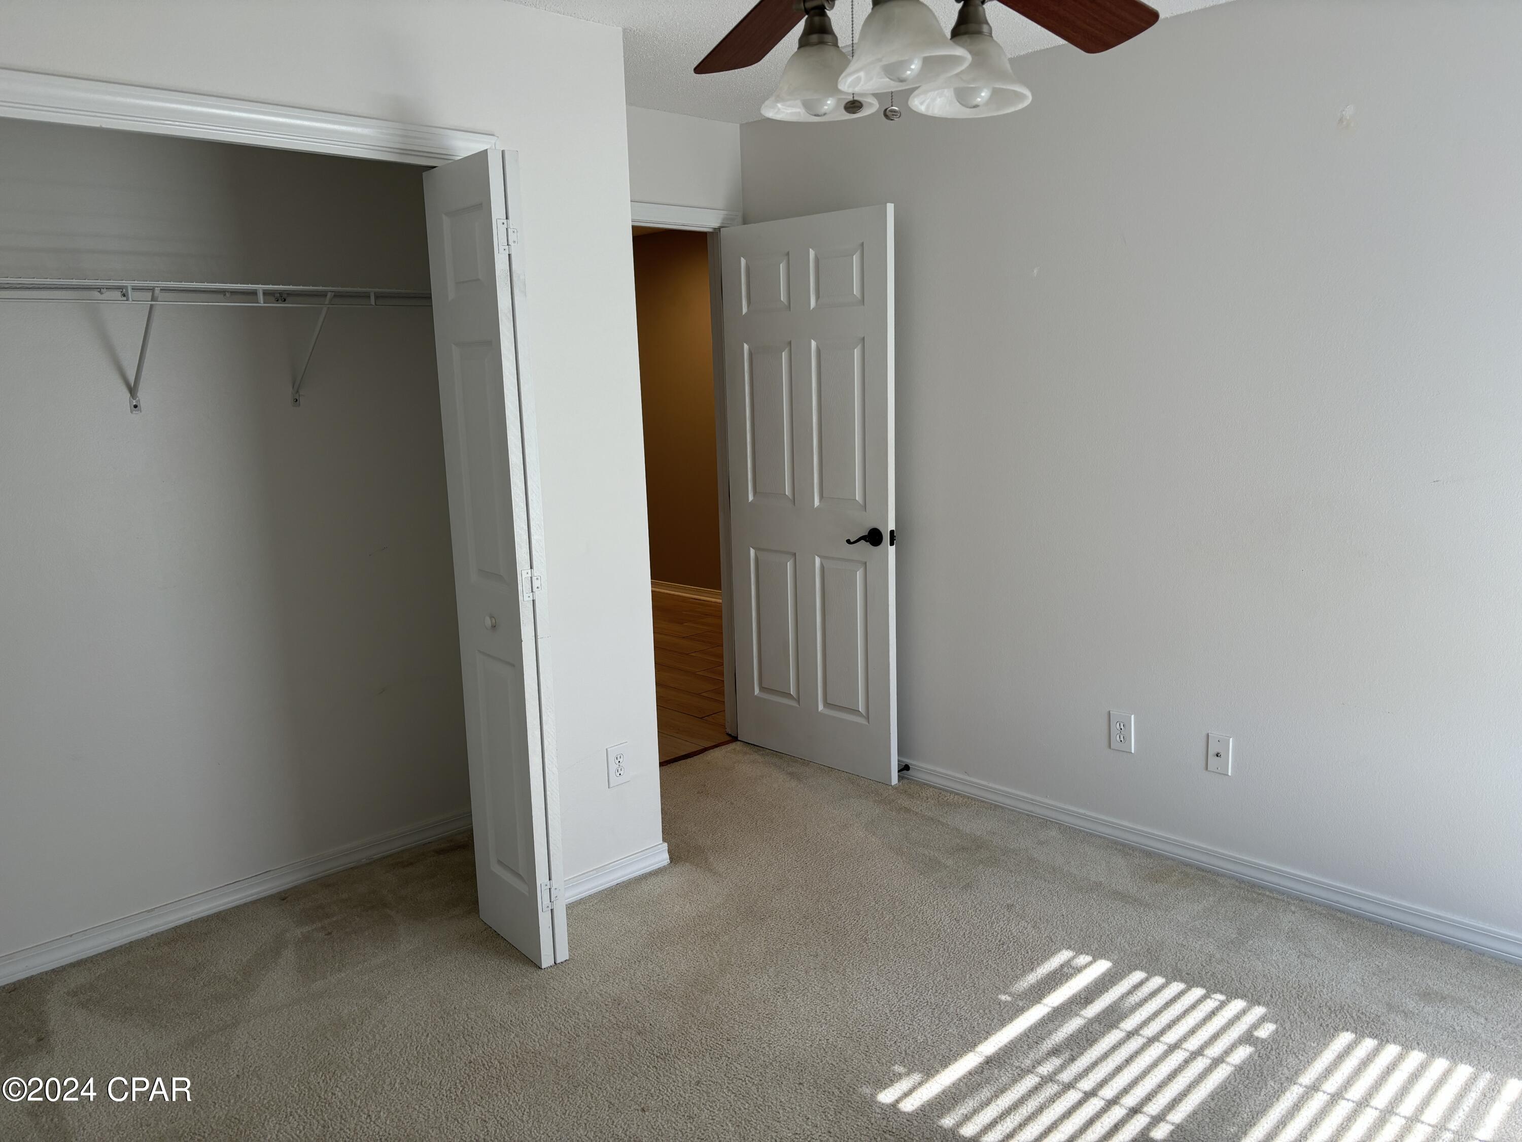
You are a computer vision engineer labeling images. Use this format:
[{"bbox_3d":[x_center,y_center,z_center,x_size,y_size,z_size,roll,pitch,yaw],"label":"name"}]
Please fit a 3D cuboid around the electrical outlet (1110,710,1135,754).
[{"bbox_3d":[1.129,0.505,3.578,0.008,0.124,0.080,-11,14,-43],"label":"electrical outlet"}]

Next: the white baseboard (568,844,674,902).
[{"bbox_3d":[-0.442,0.906,3.432,0.424,0.072,0.016,-11,14,-43],"label":"white baseboard"}]

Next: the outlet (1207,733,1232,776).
[{"bbox_3d":[1.344,0.539,3.353,0.012,0.116,0.071,-11,14,-43],"label":"outlet"}]

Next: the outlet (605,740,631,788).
[{"bbox_3d":[-0.423,0.578,3.407,0.080,0.124,0.008,-11,14,-43],"label":"outlet"}]

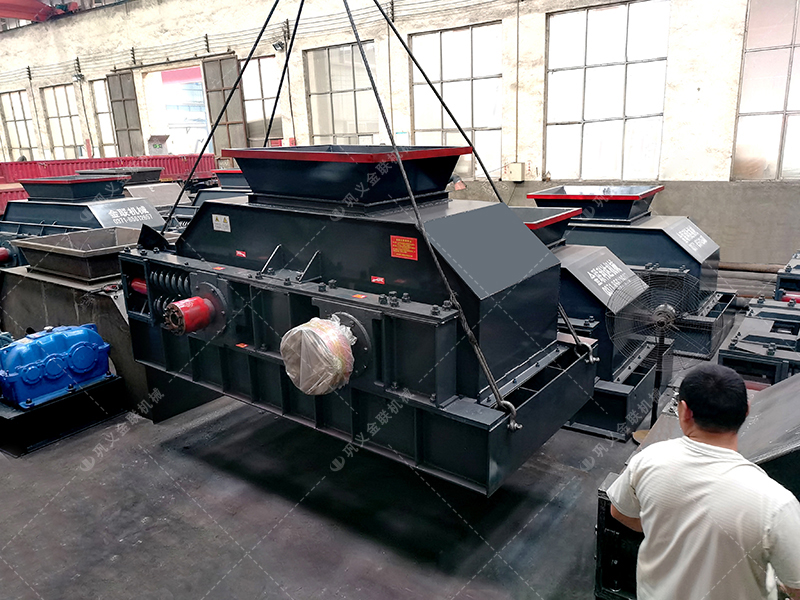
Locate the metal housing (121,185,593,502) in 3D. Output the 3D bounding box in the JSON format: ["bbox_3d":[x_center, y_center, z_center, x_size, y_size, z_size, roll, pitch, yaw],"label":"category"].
[{"bbox_3d":[-0.487,-0.174,3.972,3.140,1.585,1.710,11,20,35],"label":"metal housing"}]

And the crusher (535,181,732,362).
[{"bbox_3d":[2.220,-0.507,7.206,3.140,1.585,1.560,9,20,36],"label":"crusher"}]

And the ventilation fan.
[{"bbox_3d":[1.860,0.428,4.358,0.760,1.360,0.450,5,17,23],"label":"ventilation fan"}]

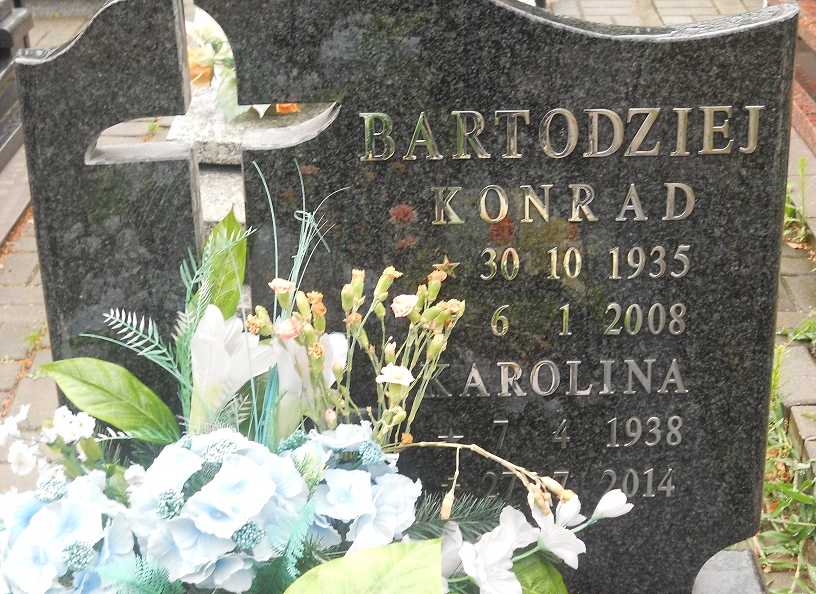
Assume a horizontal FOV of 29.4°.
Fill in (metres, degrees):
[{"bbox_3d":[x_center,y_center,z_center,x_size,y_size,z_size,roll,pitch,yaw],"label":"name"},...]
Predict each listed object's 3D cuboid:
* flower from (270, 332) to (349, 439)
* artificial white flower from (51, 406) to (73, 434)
[{"bbox_3d":[-0.096,0.086,1.505,0.073,0.105,0.068,-1,24,0],"label":"flower"},{"bbox_3d":[-0.333,0.118,1.493,0.022,0.026,0.018,-1,10,2],"label":"artificial white flower"}]

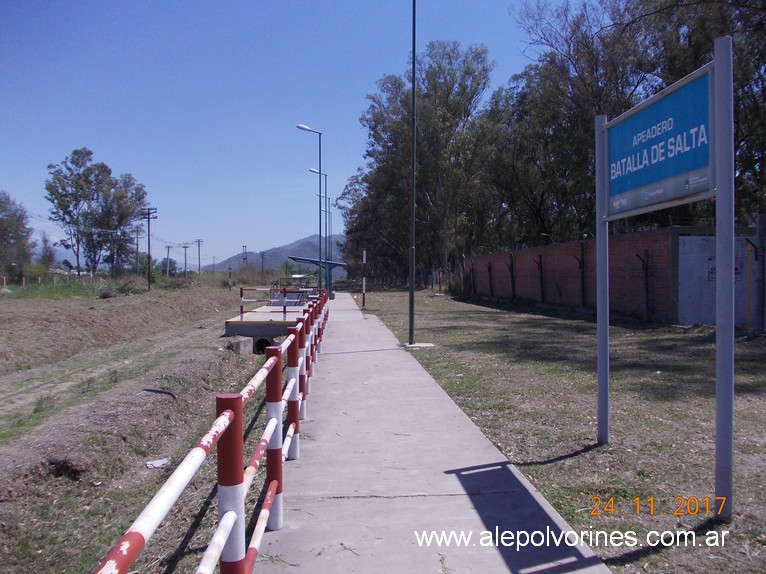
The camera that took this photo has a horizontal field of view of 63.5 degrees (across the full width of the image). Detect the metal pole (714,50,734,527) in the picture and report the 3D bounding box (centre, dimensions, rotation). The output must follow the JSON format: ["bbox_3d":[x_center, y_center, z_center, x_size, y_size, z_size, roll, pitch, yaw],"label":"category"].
[{"bbox_3d":[2.210,-0.060,4.010,0.105,3.100,0.105,0,1,-4],"label":"metal pole"}]

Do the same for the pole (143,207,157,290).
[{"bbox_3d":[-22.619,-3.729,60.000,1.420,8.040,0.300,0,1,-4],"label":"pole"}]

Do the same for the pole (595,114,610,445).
[{"bbox_3d":[2.070,-0.070,5.840,0.105,3.100,0.105,0,1,-4],"label":"pole"}]

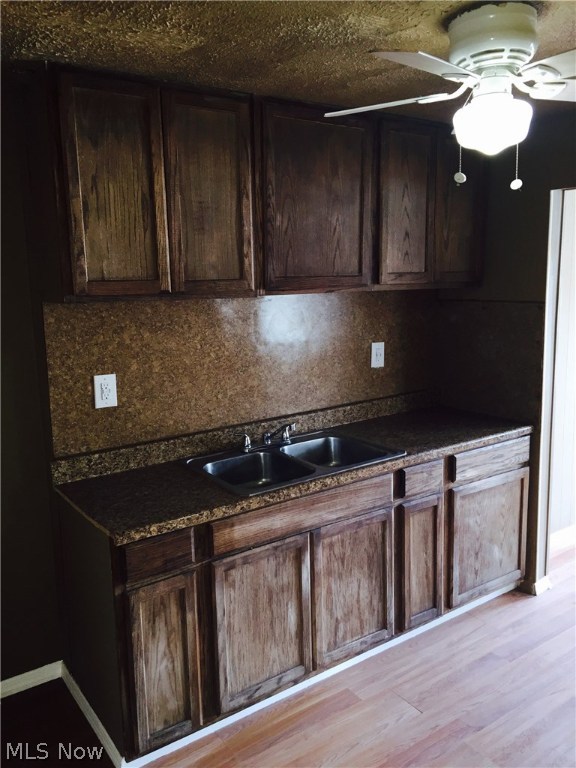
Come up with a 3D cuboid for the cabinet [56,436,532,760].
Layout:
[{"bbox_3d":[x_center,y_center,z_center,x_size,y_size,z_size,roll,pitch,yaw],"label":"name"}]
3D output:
[{"bbox_3d":[0.159,0.712,2.877,2.143,0.763,0.632,-8,12,-35],"label":"cabinet"}]

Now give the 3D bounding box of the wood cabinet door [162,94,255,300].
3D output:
[{"bbox_3d":[-0.280,-0.697,2.391,0.371,0.712,0.025,-8,12,-35],"label":"wood cabinet door"}]

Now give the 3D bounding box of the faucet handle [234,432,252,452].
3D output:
[{"bbox_3d":[-0.211,0.273,2.997,0.064,0.074,0.037,-8,12,-33],"label":"faucet handle"}]

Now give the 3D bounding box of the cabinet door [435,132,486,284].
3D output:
[{"bbox_3d":[0.850,-0.855,3.189,0.370,0.712,0.025,-8,12,-35],"label":"cabinet door"}]

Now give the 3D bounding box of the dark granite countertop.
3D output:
[{"bbox_3d":[0.158,0.314,2.804,2.144,0.046,0.637,-8,12,-35],"label":"dark granite countertop"}]

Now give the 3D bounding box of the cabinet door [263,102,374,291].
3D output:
[{"bbox_3d":[0.139,-0.756,2.687,0.586,0.712,0.025,-8,12,-35],"label":"cabinet door"}]

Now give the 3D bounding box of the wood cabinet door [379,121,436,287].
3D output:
[{"bbox_3d":[0.550,-0.813,2.977,0.364,0.712,0.025,-8,12,-35],"label":"wood cabinet door"}]

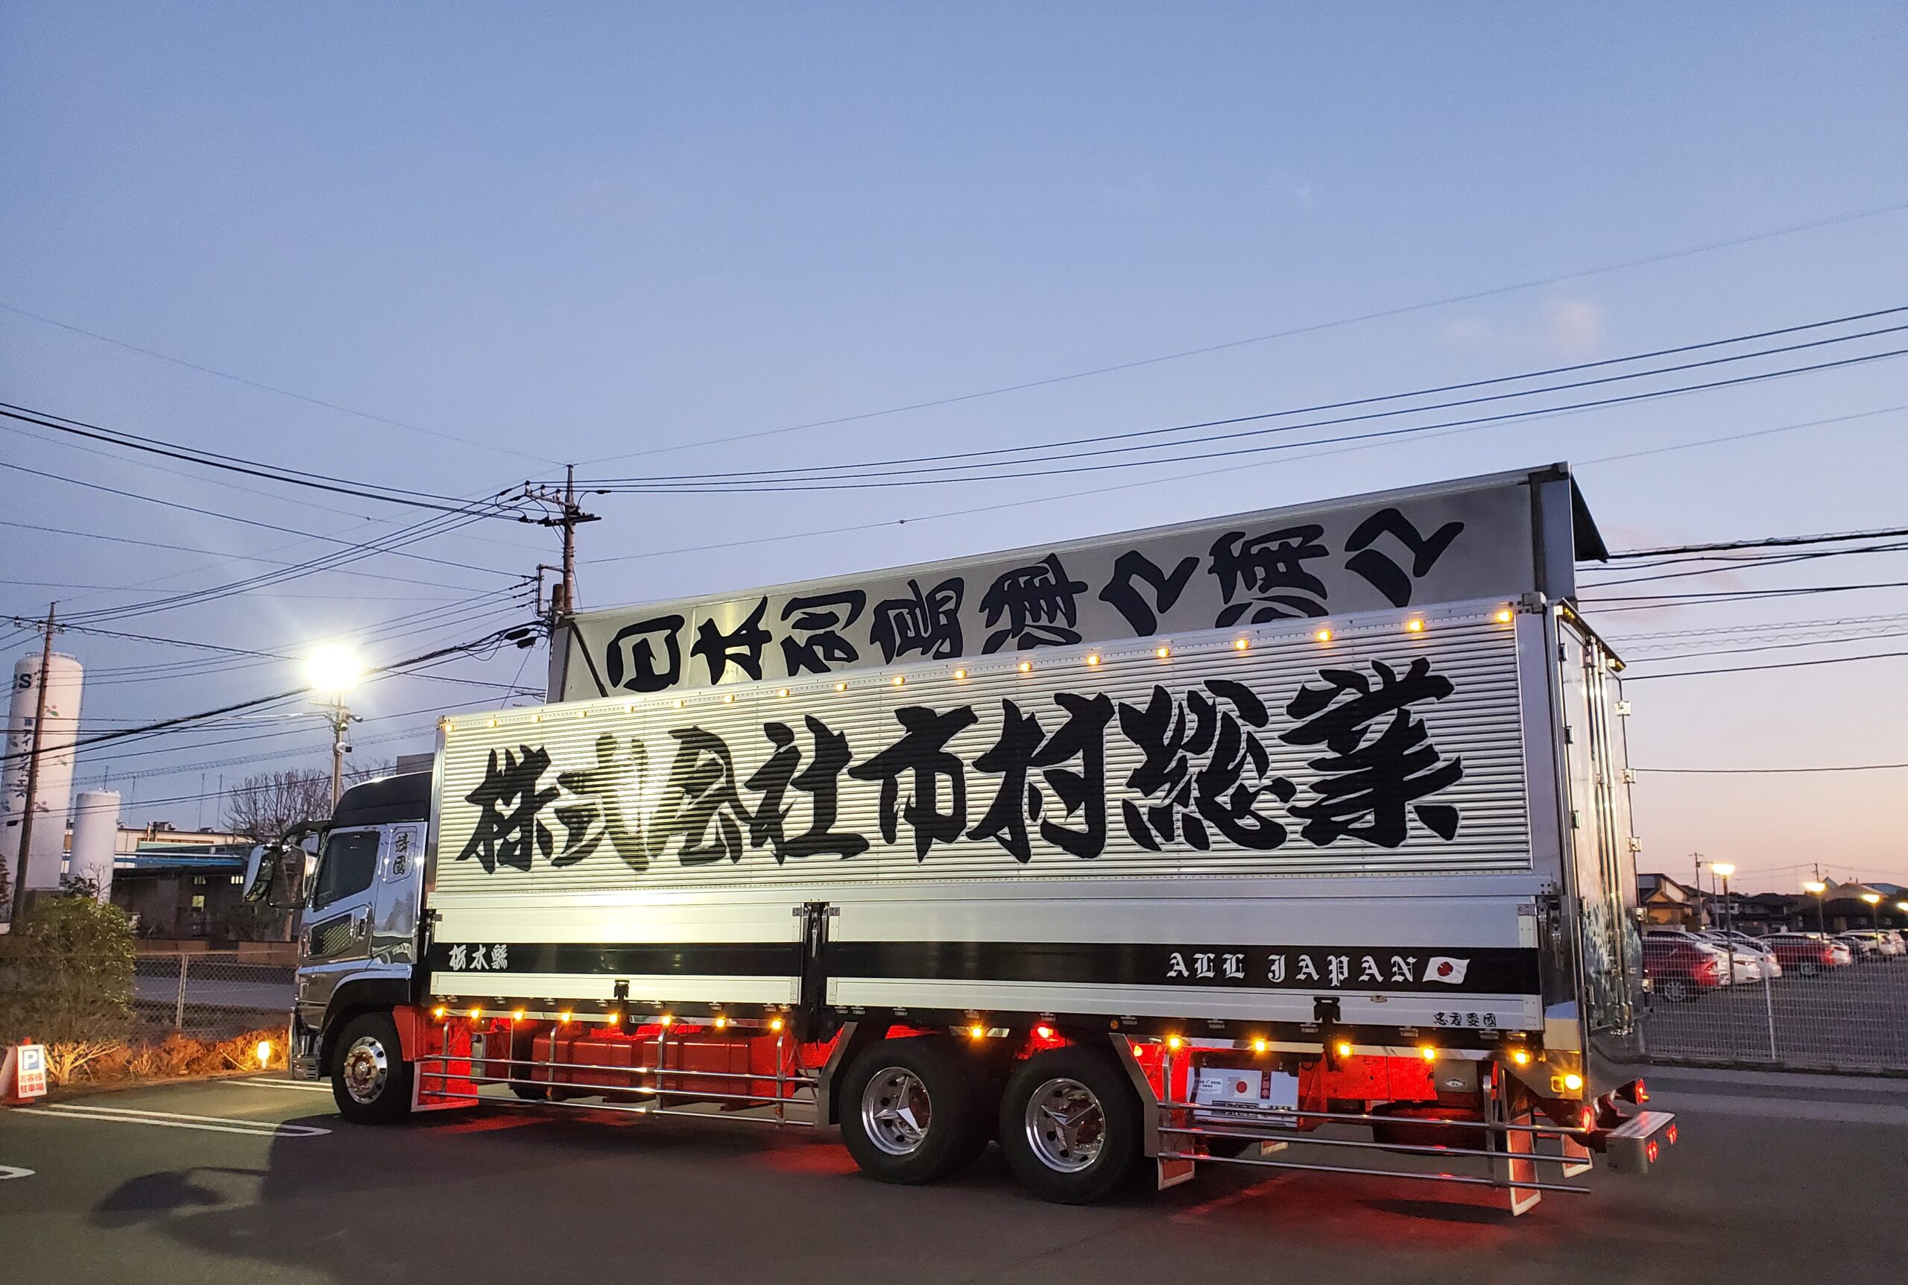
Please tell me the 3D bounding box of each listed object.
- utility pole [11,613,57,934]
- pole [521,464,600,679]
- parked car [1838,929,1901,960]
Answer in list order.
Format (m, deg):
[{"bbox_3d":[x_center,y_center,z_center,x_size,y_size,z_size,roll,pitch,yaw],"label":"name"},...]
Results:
[{"bbox_3d":[-25.794,4.246,39.938,0.380,10.880,0.380,7,-13,-33],"label":"utility pole"},{"bbox_3d":[-10.031,1.915,35.188,1.950,13.320,1.300,0,-11,0],"label":"pole"},{"bbox_3d":[45.104,14.937,71.642,4.350,1.480,1.730,-7,-13,33],"label":"parked car"}]

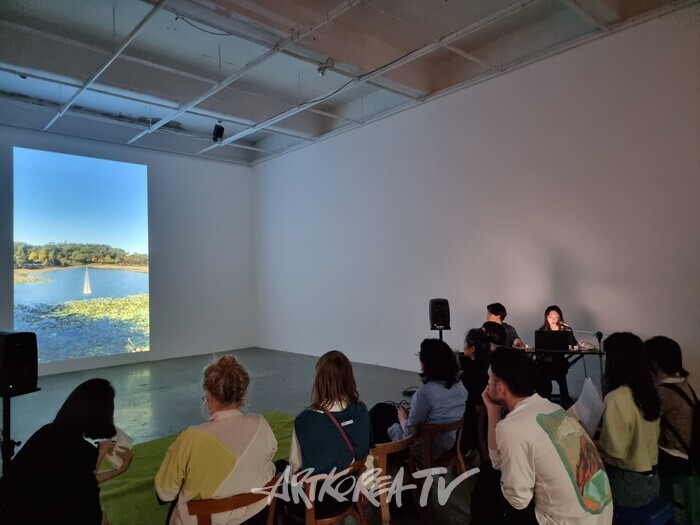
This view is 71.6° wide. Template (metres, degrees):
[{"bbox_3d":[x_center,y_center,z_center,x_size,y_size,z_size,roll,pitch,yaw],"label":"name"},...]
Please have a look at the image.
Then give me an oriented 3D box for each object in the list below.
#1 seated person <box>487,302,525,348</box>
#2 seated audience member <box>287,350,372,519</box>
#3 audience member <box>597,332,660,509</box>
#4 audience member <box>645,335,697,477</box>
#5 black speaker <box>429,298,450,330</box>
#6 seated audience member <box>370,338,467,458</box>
[{"bbox_3d":[1.670,1.090,5.420,0.500,1.280,0.750,-3,-2,25],"label":"seated person"},{"bbox_3d":[-0.160,1.075,2.670,0.470,1.220,0.780,0,-2,-30],"label":"seated audience member"},{"bbox_3d":[1.410,1.008,2.700,0.470,1.250,0.780,-1,-2,-17],"label":"audience member"},{"bbox_3d":[1.780,1.030,2.950,0.470,1.210,0.800,-1,-2,-30],"label":"audience member"},{"bbox_3d":[1.010,0.584,5.450,0.235,0.360,0.225,-2,-2,8],"label":"black speaker"},{"bbox_3d":[0.430,1.070,3.200,0.480,1.200,0.800,0,-3,-38],"label":"seated audience member"}]

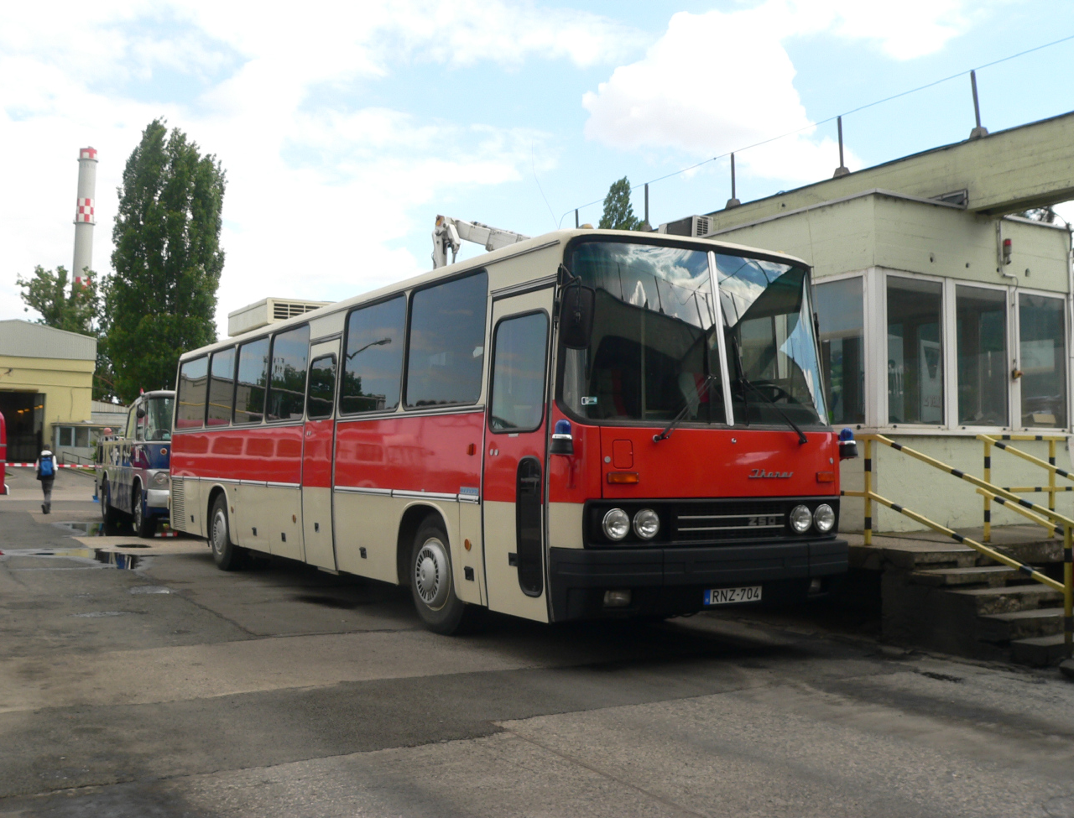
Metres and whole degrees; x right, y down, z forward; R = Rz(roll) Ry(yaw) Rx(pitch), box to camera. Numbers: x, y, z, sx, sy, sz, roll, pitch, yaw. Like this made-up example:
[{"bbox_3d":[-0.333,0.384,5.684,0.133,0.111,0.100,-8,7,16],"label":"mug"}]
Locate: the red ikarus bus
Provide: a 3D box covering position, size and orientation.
[{"bbox_3d":[-1.622,0.289,12.870,2.520,3.380,12.025,2,-3,-30],"label":"red ikarus bus"}]

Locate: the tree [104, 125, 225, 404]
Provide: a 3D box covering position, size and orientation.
[{"bbox_3d":[-29.133,-8.667,87.461,9.000,27.613,9.000,0,-3,0],"label":"tree"}]

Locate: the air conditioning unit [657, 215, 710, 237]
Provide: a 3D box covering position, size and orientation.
[{"bbox_3d":[2.042,-2.289,15.600,0.320,0.570,0.770,2,-3,-30],"label":"air conditioning unit"}]

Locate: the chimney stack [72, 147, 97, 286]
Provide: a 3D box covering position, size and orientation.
[{"bbox_3d":[-147.287,-34.195,366.833,6.300,102.230,6.300,0,-3,0],"label":"chimney stack"}]

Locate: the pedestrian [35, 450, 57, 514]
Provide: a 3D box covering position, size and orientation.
[{"bbox_3d":[-12.355,1.778,28.589,0.520,1.700,0.450,0,-3,-2],"label":"pedestrian"}]

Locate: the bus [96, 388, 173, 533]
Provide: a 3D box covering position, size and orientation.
[{"bbox_3d":[-7.141,1.081,23.068,2.500,2.650,8.700,1,-3,-26],"label":"bus"}]

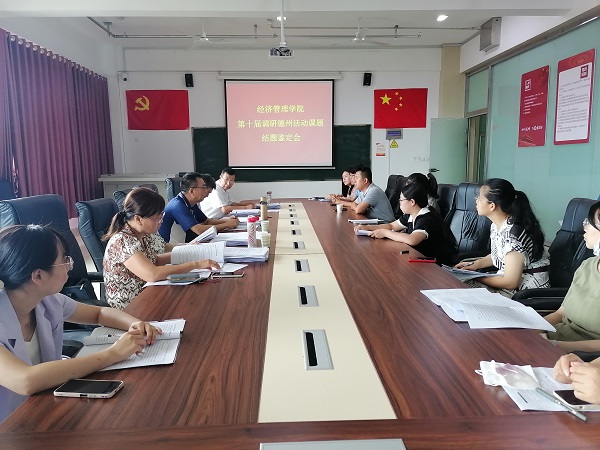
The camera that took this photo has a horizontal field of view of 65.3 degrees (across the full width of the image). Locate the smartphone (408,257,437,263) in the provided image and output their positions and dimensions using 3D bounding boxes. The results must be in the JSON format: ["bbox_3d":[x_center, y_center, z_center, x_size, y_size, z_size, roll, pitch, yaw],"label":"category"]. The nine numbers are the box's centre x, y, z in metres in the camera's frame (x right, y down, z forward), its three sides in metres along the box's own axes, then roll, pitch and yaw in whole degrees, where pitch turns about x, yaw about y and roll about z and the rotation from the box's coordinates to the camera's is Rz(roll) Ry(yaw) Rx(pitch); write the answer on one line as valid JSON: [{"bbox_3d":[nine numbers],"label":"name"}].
[{"bbox_3d":[0.753,0.216,2.860,0.160,0.011,0.077,-1,9,-2],"label":"smartphone"}]

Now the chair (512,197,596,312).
[{"bbox_3d":[1.354,0.413,2.749,0.720,1.150,0.660,-1,9,-2],"label":"chair"}]

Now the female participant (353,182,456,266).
[{"bbox_3d":[0.800,0.256,3.543,0.780,1.230,0.520,-1,9,-2],"label":"female participant"}]

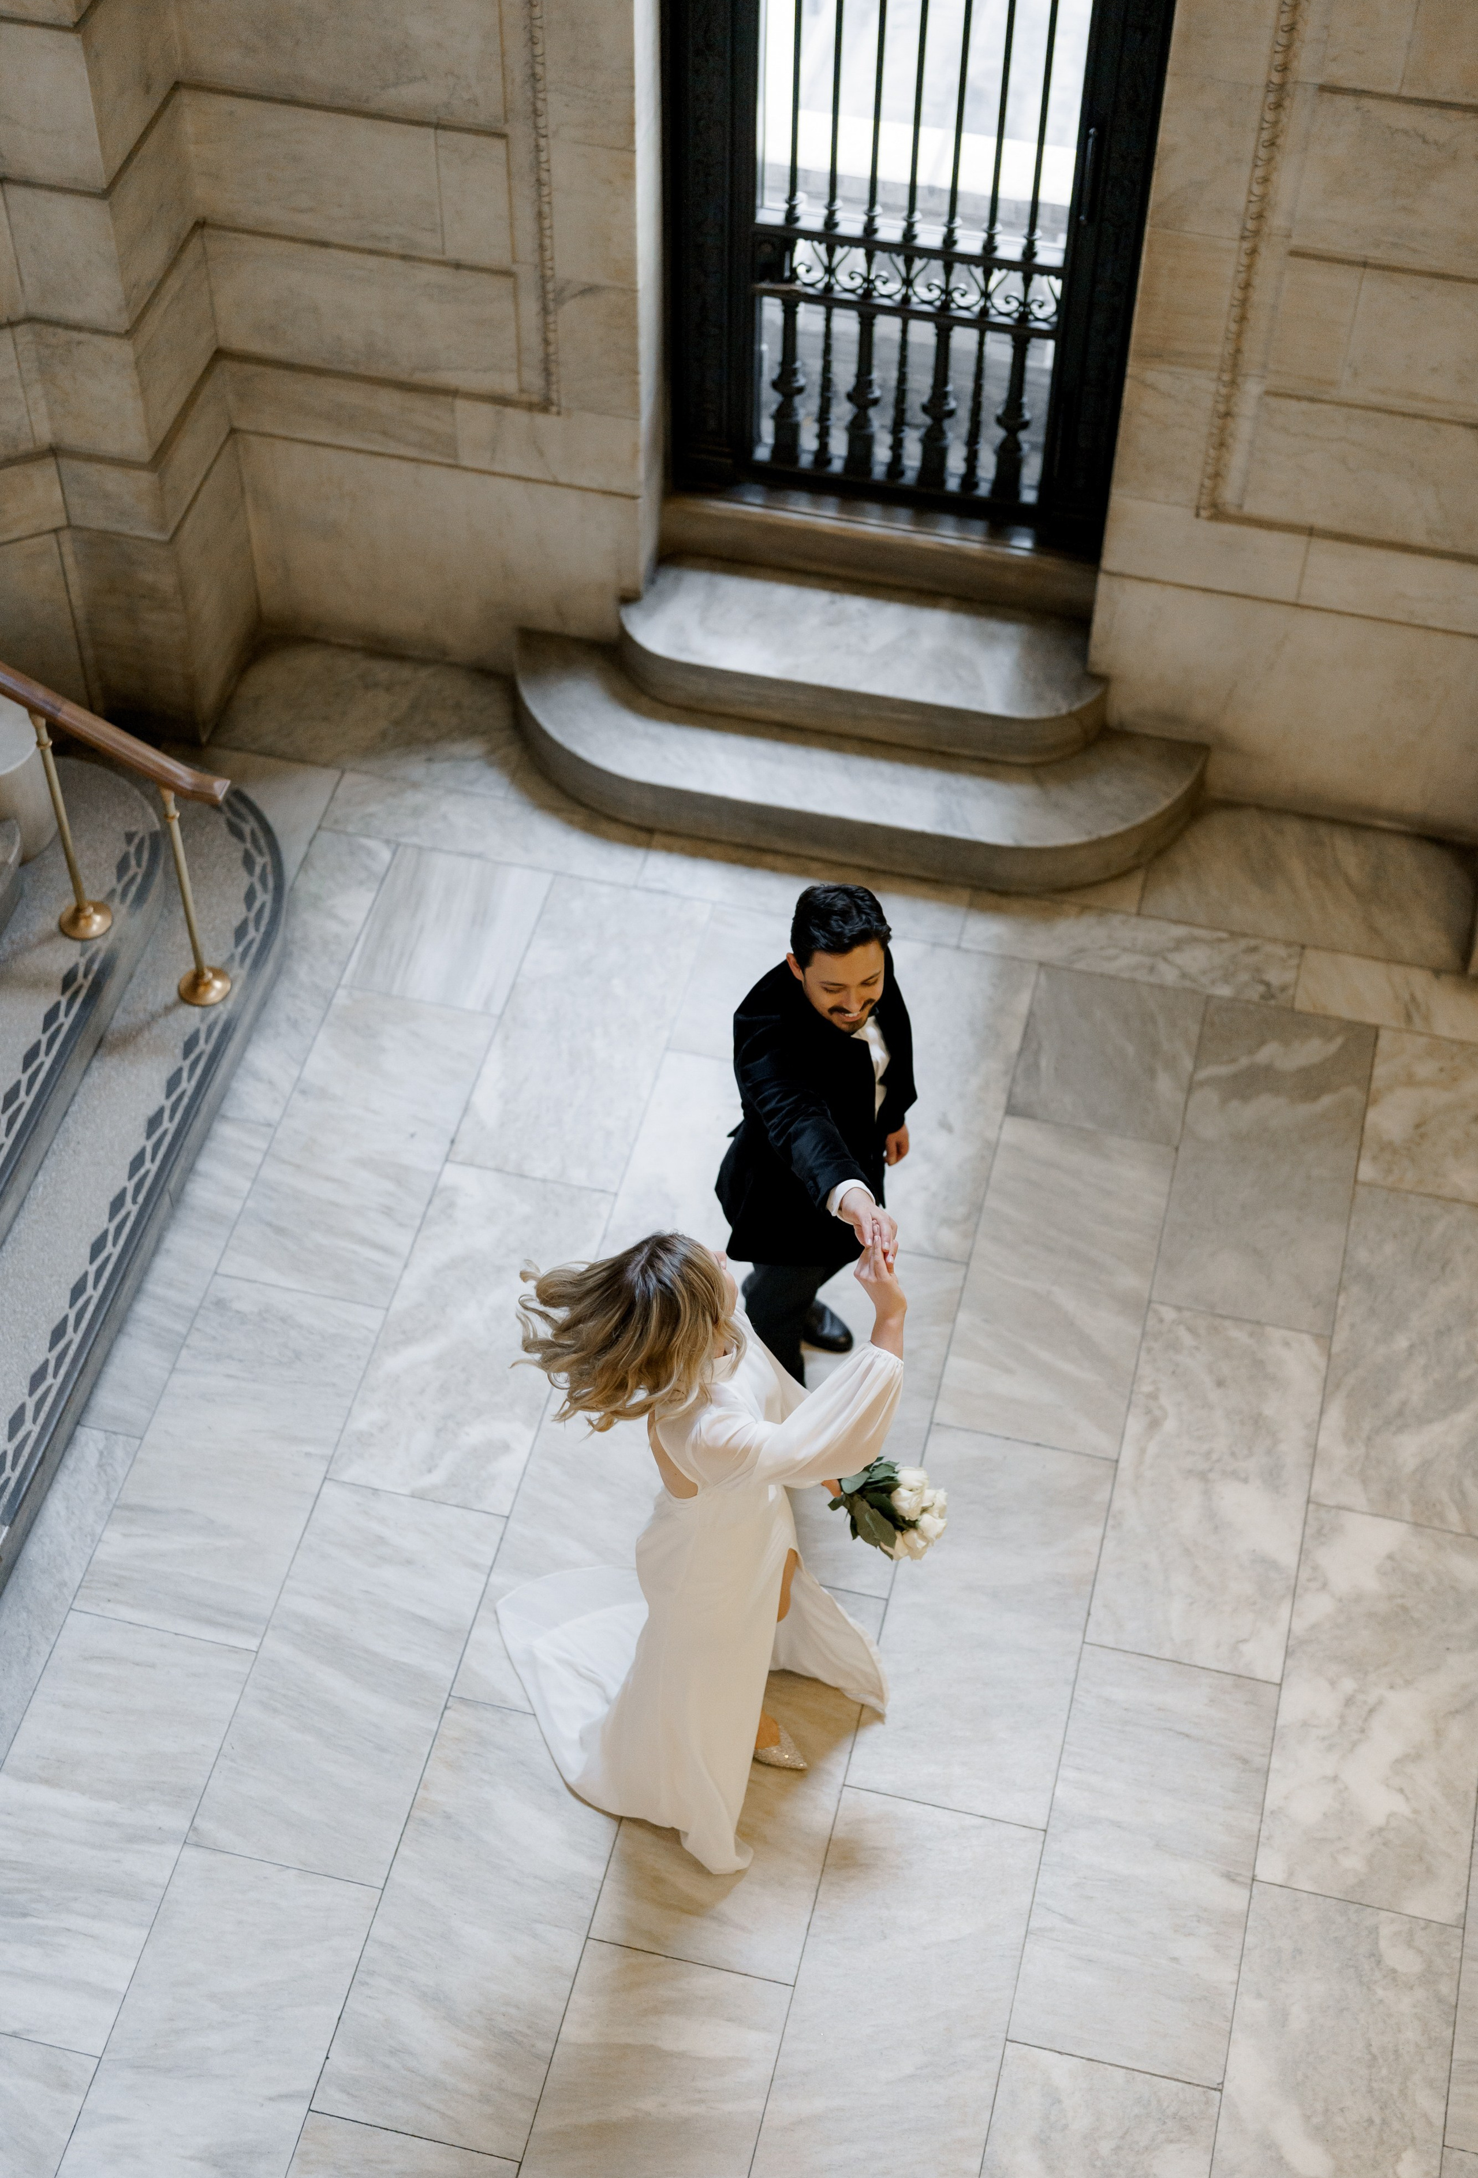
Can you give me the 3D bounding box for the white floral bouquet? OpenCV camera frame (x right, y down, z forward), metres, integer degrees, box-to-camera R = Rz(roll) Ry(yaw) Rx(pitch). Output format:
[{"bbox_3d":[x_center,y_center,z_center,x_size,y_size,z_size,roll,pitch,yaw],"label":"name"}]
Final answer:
[{"bbox_3d":[0.293,0.864,6.322,0.270,0.200,0.200,23,54,17],"label":"white floral bouquet"}]

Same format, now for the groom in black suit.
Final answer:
[{"bbox_3d":[0.220,0.235,6.826,0.530,1.730,0.560,-23,55,-18],"label":"groom in black suit"}]

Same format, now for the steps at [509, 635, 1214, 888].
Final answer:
[{"bbox_3d":[0.280,-0.905,8.764,2.051,0.165,0.523,11,52,8],"label":"steps"}]

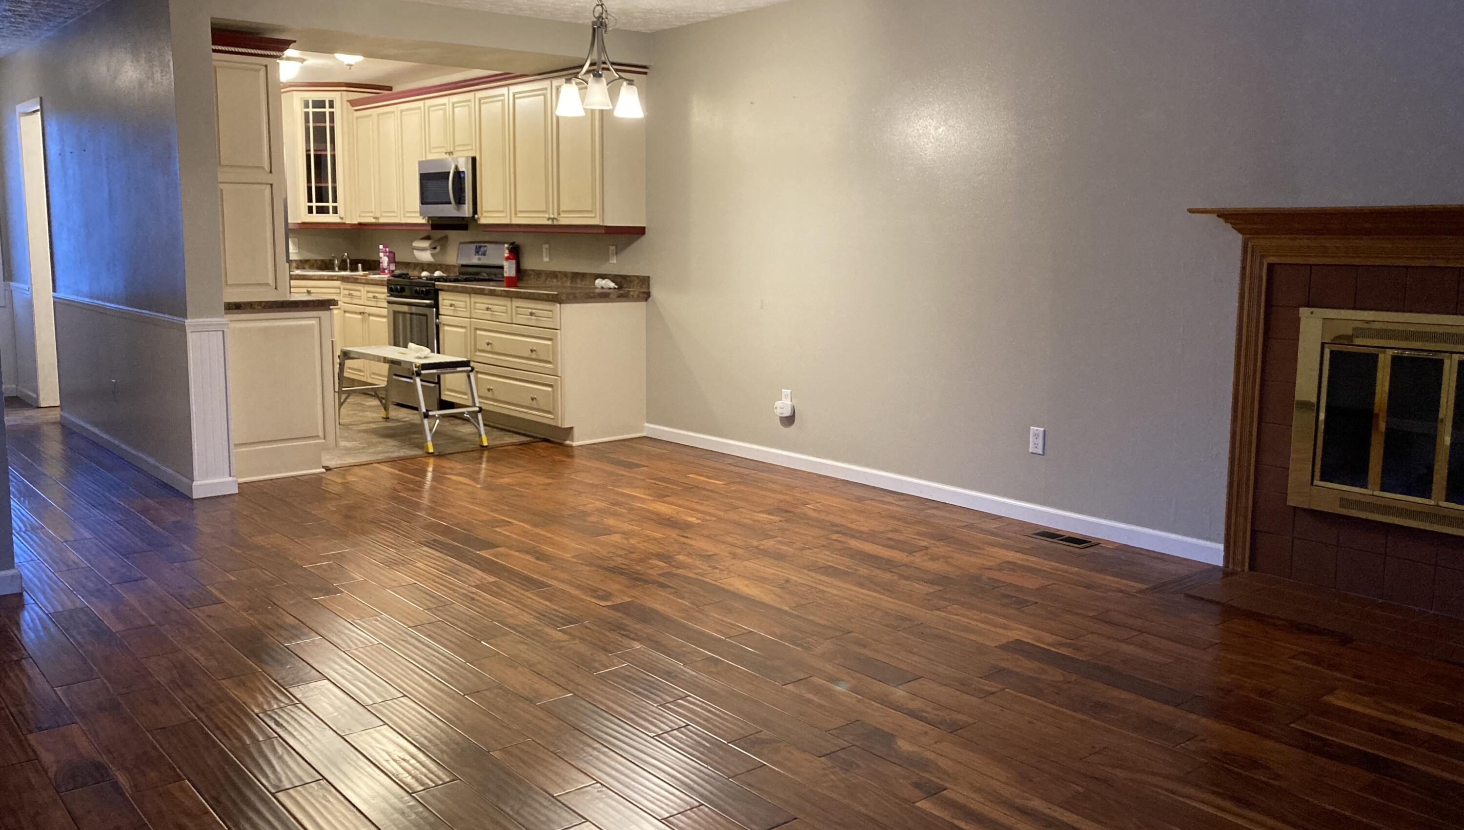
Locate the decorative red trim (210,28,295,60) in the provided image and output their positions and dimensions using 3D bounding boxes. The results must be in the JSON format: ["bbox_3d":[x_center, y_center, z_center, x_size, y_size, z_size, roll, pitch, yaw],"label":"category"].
[{"bbox_3d":[-2.372,-1.819,5.840,0.400,0.094,0.120,-7,11,-39],"label":"decorative red trim"}]

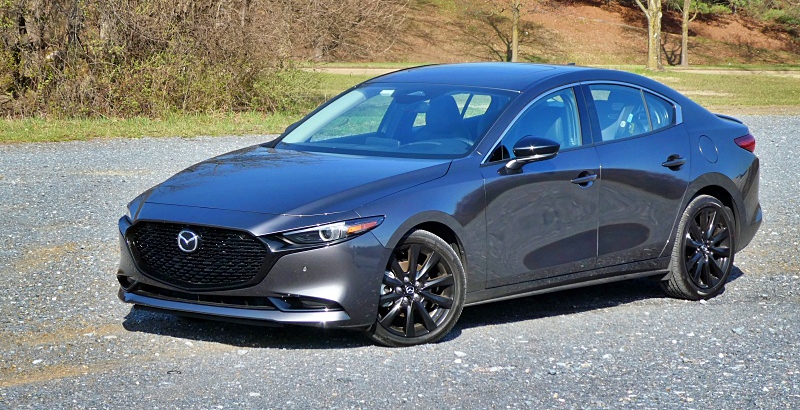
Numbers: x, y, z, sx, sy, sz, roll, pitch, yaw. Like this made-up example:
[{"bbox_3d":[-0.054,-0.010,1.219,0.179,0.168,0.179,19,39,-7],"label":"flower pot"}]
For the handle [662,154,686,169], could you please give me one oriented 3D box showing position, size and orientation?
[{"bbox_3d":[1.672,-0.261,13.805,0.060,0.070,0.235,5,7,42],"label":"handle"}]

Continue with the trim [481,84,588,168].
[{"bbox_3d":[0.758,-0.475,13.003,0.144,0.447,1.150,-8,-2,42],"label":"trim"}]

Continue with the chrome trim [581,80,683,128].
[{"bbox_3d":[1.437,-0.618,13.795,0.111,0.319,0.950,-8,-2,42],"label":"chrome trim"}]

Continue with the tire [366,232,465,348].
[{"bbox_3d":[0.027,0.449,12.189,0.650,0.650,0.215,-2,6,-21],"label":"tire"}]

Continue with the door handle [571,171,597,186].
[{"bbox_3d":[1.070,-0.158,13.143,0.060,0.070,0.235,5,7,42],"label":"door handle"}]

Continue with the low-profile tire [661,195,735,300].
[{"bbox_3d":[1.853,0.264,14.203,0.220,0.650,0.650,5,7,42],"label":"low-profile tire"}]

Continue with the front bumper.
[{"bbox_3d":[-0.948,0.347,12.269,1.770,0.520,0.610,5,7,42],"label":"front bumper"}]

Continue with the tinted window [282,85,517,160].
[{"bbox_3d":[-0.038,-0.502,13.200,1.340,0.390,0.720,5,7,42],"label":"tinted window"}]

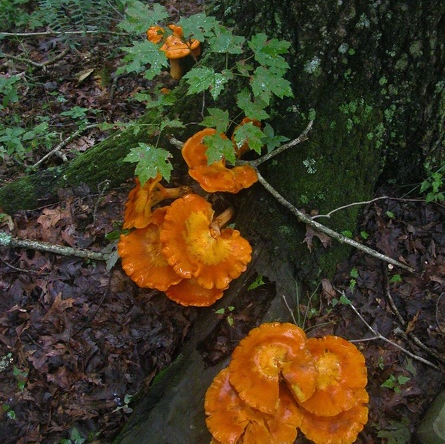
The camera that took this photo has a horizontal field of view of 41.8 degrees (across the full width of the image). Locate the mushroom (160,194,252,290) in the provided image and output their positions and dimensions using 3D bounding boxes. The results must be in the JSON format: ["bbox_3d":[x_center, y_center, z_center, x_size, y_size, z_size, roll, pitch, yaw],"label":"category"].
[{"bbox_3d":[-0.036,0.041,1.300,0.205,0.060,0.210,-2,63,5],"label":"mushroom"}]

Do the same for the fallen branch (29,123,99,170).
[{"bbox_3d":[-0.467,-0.231,1.792,0.055,0.038,0.266,29,50,28],"label":"fallen branch"}]

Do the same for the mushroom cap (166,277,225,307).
[{"bbox_3d":[-0.062,0.129,1.335,0.150,0.040,0.140,-2,49,2],"label":"mushroom cap"}]

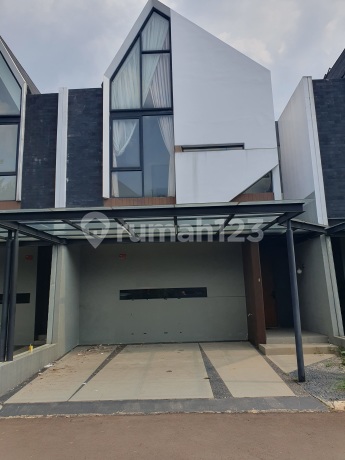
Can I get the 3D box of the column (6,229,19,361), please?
[{"bbox_3d":[-2.826,1.128,6.143,0.116,2.292,0.116,-2,-9,1],"label":"column"}]

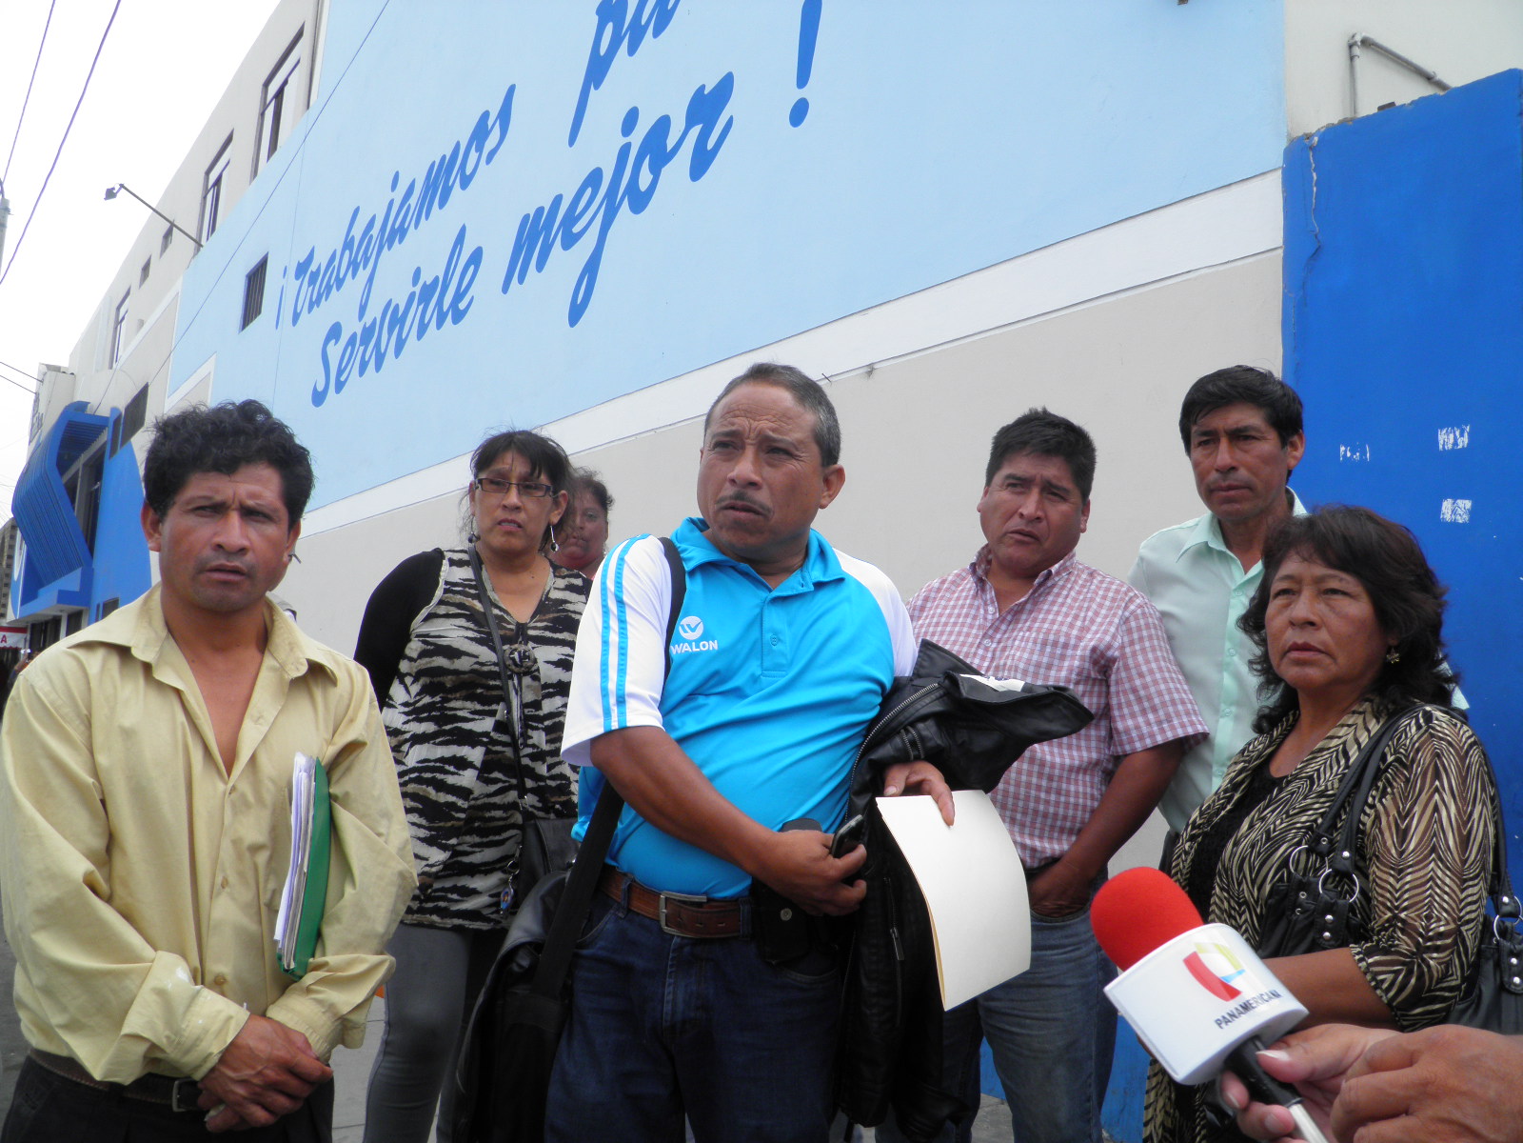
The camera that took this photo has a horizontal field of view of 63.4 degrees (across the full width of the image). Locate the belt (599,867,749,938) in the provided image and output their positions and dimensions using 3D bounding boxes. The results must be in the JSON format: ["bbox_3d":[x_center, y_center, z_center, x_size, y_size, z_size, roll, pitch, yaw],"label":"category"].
[{"bbox_3d":[-0.045,0.392,1.510,0.320,0.060,0.270,3,-8,6],"label":"belt"}]

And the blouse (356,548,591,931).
[{"bbox_3d":[-0.428,0.280,2.150,0.470,0.640,0.290,5,-8,-9],"label":"blouse"}]

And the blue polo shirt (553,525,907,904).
[{"bbox_3d":[-0.016,0.158,1.540,0.430,0.450,0.320,6,-7,0],"label":"blue polo shirt"}]

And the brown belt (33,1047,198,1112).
[{"bbox_3d":[-0.620,0.525,1.330,0.320,0.060,0.250,8,-9,-30],"label":"brown belt"}]

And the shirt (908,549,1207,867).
[{"bbox_3d":[0.430,0.200,1.870,0.480,0.460,0.300,0,-9,27],"label":"shirt"}]

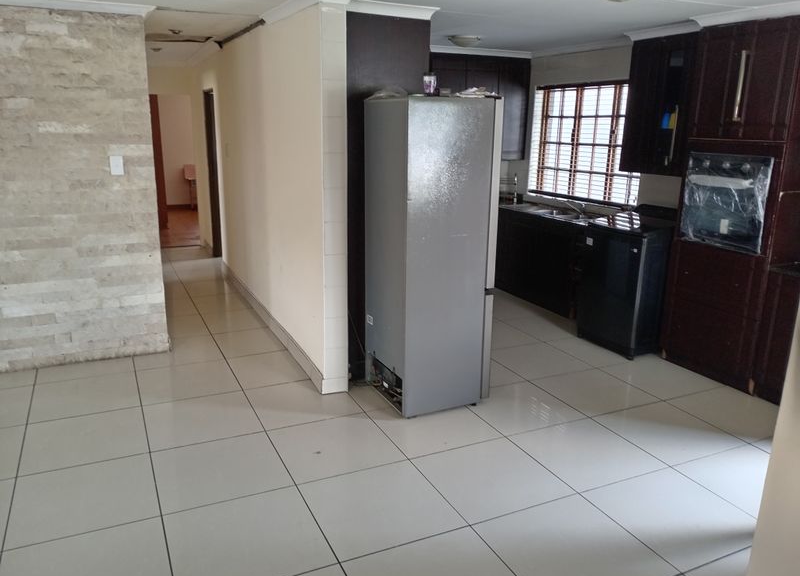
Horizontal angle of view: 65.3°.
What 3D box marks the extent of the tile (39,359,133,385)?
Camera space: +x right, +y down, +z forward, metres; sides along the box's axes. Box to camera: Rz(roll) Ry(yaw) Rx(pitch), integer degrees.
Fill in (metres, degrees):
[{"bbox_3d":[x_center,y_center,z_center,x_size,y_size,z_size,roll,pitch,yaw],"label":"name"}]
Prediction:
[{"bbox_3d":[-2.147,0.566,4.292,0.600,0.010,0.300,-6,16,-25],"label":"tile"}]

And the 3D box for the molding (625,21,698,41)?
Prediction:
[{"bbox_3d":[1.898,-1.874,4.572,0.065,0.065,0.684,-6,16,-25],"label":"molding"}]

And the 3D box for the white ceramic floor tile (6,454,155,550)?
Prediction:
[{"bbox_3d":[-1.437,0.953,2.853,0.600,0.010,0.600,-6,16,-25],"label":"white ceramic floor tile"}]

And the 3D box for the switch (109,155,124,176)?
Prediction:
[{"bbox_3d":[-1.915,-0.827,4.226,0.077,0.127,0.014,-6,16,-25],"label":"switch"}]

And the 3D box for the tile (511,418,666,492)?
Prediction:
[{"bbox_3d":[0.990,0.880,3.337,0.597,0.012,0.597,-6,16,-25],"label":"tile"}]

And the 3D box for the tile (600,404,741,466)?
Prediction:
[{"bbox_3d":[1.530,0.823,3.585,0.600,0.010,0.600,-6,16,-25],"label":"tile"}]

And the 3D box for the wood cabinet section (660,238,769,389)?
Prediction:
[{"bbox_3d":[2.405,0.140,4.440,0.580,0.910,0.730,-6,16,-25],"label":"wood cabinet section"}]

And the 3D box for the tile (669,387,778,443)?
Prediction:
[{"bbox_3d":[2.070,0.768,3.845,0.600,0.010,0.600,-6,16,-25],"label":"tile"}]

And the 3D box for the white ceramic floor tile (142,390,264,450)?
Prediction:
[{"bbox_3d":[-1.154,0.758,3.629,0.600,0.010,0.600,-6,16,-25],"label":"white ceramic floor tile"}]

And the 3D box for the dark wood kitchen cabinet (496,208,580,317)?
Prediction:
[{"bbox_3d":[1.530,-0.314,6.246,0.582,0.860,1.380,-6,16,-25],"label":"dark wood kitchen cabinet"}]

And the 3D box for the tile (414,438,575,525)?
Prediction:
[{"bbox_3d":[0.447,0.933,3.080,0.600,0.012,0.600,-6,16,-25],"label":"tile"}]

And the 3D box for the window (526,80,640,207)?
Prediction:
[{"bbox_3d":[1.743,-1.382,5.962,0.100,1.120,1.550,-6,16,-25],"label":"window"}]

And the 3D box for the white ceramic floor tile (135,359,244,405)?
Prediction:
[{"bbox_3d":[-1.402,0.619,4.136,0.597,0.012,0.597,-6,16,-25],"label":"white ceramic floor tile"}]

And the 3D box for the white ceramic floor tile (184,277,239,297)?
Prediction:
[{"bbox_3d":[-1.954,0.016,6.473,0.462,0.010,0.600,-6,16,-25],"label":"white ceramic floor tile"}]

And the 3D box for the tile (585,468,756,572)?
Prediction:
[{"bbox_3d":[1.245,1.018,2.817,0.600,0.010,0.600,-6,16,-25],"label":"tile"}]

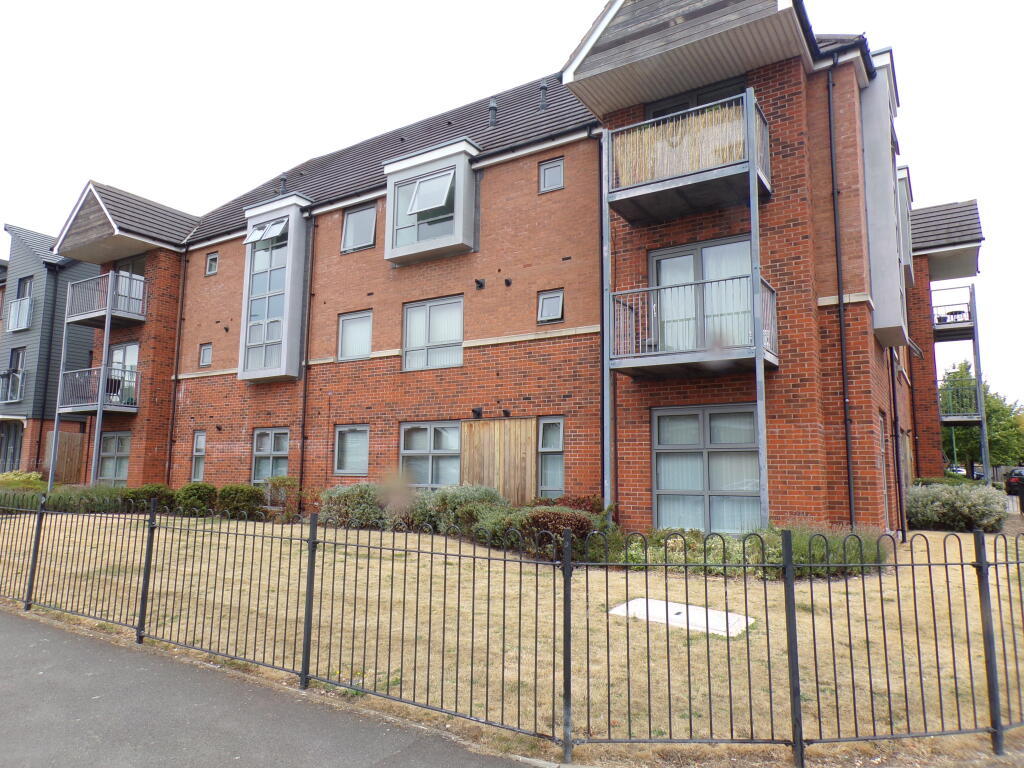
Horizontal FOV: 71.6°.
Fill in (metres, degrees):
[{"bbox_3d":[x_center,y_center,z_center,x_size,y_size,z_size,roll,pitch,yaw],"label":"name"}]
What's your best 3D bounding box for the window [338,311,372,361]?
[{"bbox_3d":[-3.684,-1.137,16.864,1.140,1.180,0.150,-4,-9,34],"label":"window"}]

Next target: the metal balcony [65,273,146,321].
[{"bbox_3d":[-12.332,-2.522,21.490,2.420,1.120,0.950,-4,-9,34],"label":"metal balcony"}]

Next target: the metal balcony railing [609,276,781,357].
[{"bbox_3d":[2.769,-0.920,10.972,2.320,1.010,1.060,-4,-9,32],"label":"metal balcony railing"}]

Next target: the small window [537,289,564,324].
[{"bbox_3d":[0.788,-1.501,13.858,0.610,0.670,0.180,-4,-9,34],"label":"small window"}]

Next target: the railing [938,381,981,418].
[{"bbox_3d":[13.344,0.515,21.034,1.050,1.070,2.250,-4,-9,34],"label":"railing"}]

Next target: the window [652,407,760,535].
[{"bbox_3d":[3.087,1.371,11.252,1.800,2.030,0.150,-4,-9,34],"label":"window"}]

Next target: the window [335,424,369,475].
[{"bbox_3d":[-3.697,1.530,16.464,1.070,1.180,0.110,-4,-9,32],"label":"window"}]

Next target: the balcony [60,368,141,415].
[{"bbox_3d":[-12.125,0.183,20.852,2.360,1.030,1.050,-4,-9,32],"label":"balcony"}]

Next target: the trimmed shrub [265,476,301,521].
[{"bbox_3d":[-5.478,2.684,16.845,0.850,1.000,0.800,-4,-9,34],"label":"trimmed shrub"}]

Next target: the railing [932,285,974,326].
[{"bbox_3d":[13.521,-2.163,21.772,0.980,1.000,2.450,-4,-9,32],"label":"railing"}]

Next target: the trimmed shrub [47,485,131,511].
[{"bbox_3d":[-11.144,3.045,18.875,3.400,0.700,0.900,-4,-9,34],"label":"trimmed shrub"}]

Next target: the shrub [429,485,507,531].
[{"bbox_3d":[-0.808,2.284,12.941,1.418,0.895,1.418,-4,-9,34],"label":"shrub"}]

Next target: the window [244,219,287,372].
[{"bbox_3d":[-6.301,-2.296,18.213,1.480,3.900,0.150,-4,-9,34],"label":"window"}]

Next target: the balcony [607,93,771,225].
[{"bbox_3d":[2.832,-3.620,11.467,2.420,1.240,0.920,-4,-9,34],"label":"balcony"}]

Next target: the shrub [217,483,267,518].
[{"bbox_3d":[-6.476,2.822,17.070,1.050,0.800,1.000,-4,-9,32],"label":"shrub"}]

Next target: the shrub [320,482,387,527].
[{"bbox_3d":[-3.225,2.444,14.386,1.345,0.887,1.345,1,-7,0],"label":"shrub"}]

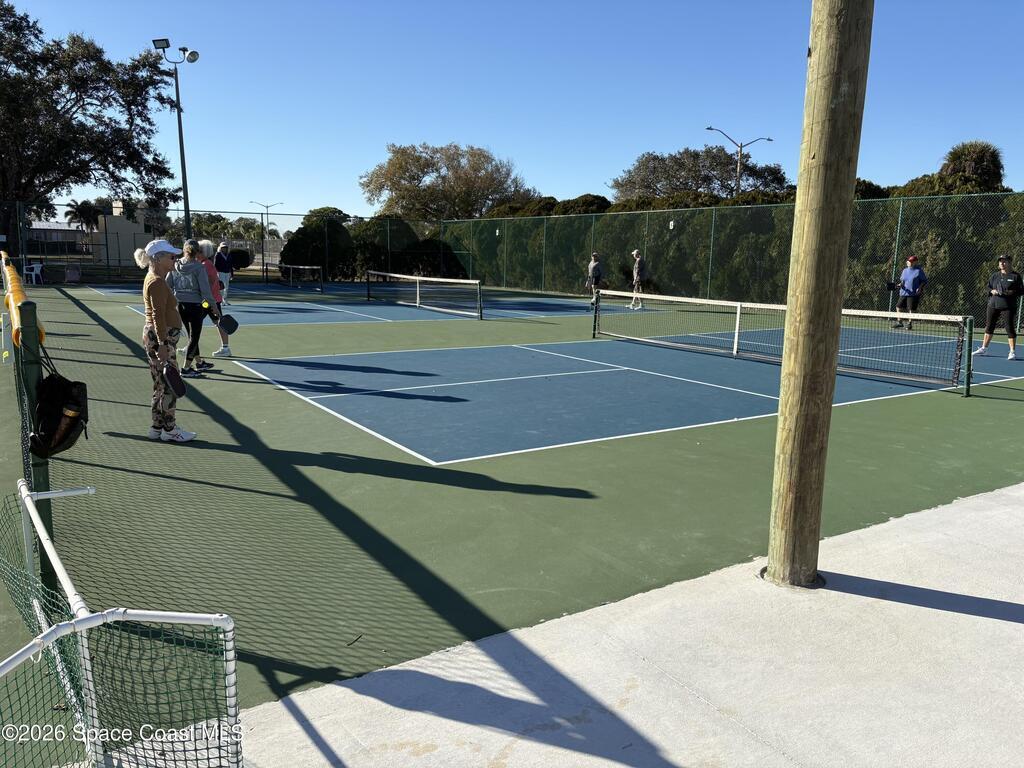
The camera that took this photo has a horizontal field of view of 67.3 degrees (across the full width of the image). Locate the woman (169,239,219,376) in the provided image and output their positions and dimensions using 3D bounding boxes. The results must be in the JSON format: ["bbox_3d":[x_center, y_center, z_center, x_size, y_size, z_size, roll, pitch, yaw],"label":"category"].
[{"bbox_3d":[-4.026,-0.977,9.708,0.550,1.665,0.500,7,11,31],"label":"woman"}]

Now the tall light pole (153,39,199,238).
[{"bbox_3d":[-13.831,-9.255,32.357,1.750,9.908,0.800,-5,12,-32],"label":"tall light pole"}]

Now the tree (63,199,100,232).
[{"bbox_3d":[-34.060,-11.991,60.578,2.900,4.953,2.700,-5,11,-29],"label":"tree"}]

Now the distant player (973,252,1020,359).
[{"bbox_3d":[8.154,-1.300,12.858,0.550,1.673,0.750,-6,12,-37],"label":"distant player"}]

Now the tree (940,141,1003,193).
[{"bbox_3d":[19.260,-6.894,32.453,2.800,6.427,2.800,7,11,29],"label":"tree"}]

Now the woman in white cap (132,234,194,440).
[{"bbox_3d":[-2.849,-0.352,6.311,0.550,1.632,0.480,-4,11,-29],"label":"woman in white cap"}]

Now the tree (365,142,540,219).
[{"bbox_3d":[-4.946,-13.511,59.193,13.300,9.480,12.500,0,10,-5],"label":"tree"}]

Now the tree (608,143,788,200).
[{"bbox_3d":[14.169,-13.254,59.176,13.500,9.674,12.500,3,10,10],"label":"tree"}]

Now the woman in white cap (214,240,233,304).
[{"bbox_3d":[-7.845,-3.007,20.956,0.400,1.696,0.500,10,13,42],"label":"woman in white cap"}]

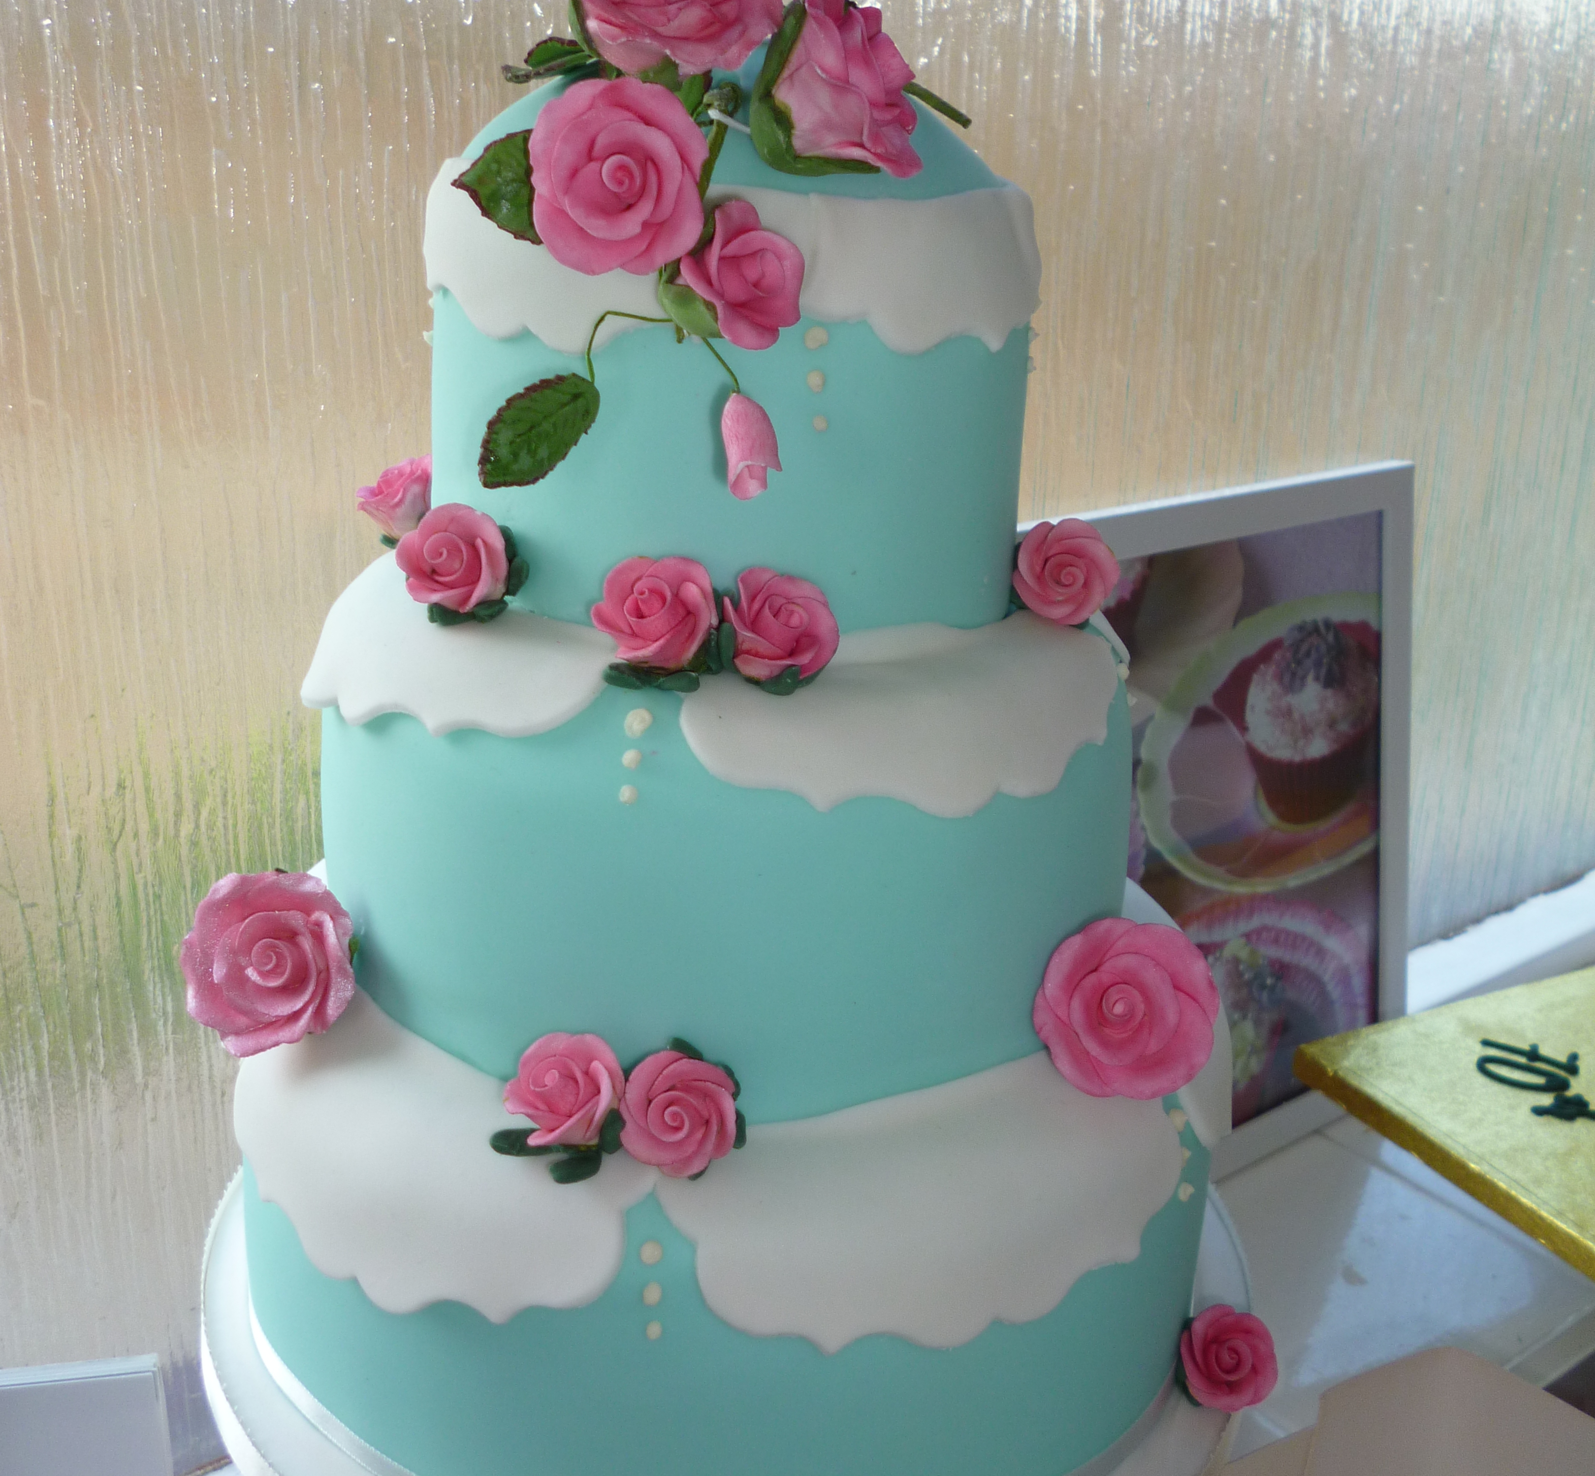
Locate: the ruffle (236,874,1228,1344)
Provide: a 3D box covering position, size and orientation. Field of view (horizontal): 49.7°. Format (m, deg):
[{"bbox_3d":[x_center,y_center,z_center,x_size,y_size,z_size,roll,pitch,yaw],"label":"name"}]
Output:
[{"bbox_3d":[-0.013,0.064,0.489,0.281,0.039,0.281,3,21,0],"label":"ruffle"}]

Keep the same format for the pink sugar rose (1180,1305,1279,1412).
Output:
[{"bbox_3d":[0.113,0.162,0.448,0.026,0.027,0.020,1,0,-6],"label":"pink sugar rose"}]

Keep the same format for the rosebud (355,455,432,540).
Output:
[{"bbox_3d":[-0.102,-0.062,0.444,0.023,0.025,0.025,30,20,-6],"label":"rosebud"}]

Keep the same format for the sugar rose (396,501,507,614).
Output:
[{"bbox_3d":[-0.087,-0.045,0.433,0.029,0.028,0.023,5,-14,7],"label":"sugar rose"}]

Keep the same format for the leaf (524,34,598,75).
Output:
[{"bbox_3d":[-0.061,-0.176,0.443,0.024,0.008,0.018,12,40,12],"label":"leaf"}]

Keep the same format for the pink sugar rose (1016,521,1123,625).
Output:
[{"bbox_3d":[0.073,-0.045,0.469,0.029,0.029,0.022,3,-5,2],"label":"pink sugar rose"}]

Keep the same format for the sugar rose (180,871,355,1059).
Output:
[{"bbox_3d":[-0.143,0.061,0.462,0.047,0.049,0.033,-1,-12,-9],"label":"sugar rose"}]

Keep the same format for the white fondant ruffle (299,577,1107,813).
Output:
[{"bbox_3d":[-0.020,-0.035,0.451,0.214,0.031,0.214,3,21,0],"label":"white fondant ruffle"}]

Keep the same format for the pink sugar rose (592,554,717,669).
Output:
[{"bbox_3d":[-0.034,-0.030,0.412,0.029,0.027,0.024,8,-21,14],"label":"pink sugar rose"}]

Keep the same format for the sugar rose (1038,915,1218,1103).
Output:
[{"bbox_3d":[0.078,0.064,0.407,0.043,0.043,0.025,3,0,-1],"label":"sugar rose"}]

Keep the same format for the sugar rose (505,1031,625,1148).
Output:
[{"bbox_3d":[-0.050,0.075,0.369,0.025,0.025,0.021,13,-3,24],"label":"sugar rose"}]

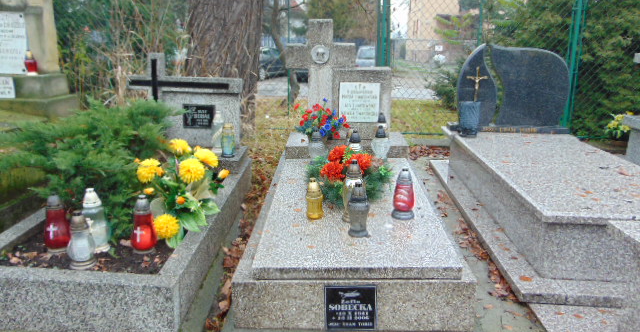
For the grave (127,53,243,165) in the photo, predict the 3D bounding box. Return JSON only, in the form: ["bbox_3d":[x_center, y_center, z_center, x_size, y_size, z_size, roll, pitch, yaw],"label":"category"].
[{"bbox_3d":[-0.987,-0.436,3.459,0.847,0.798,0.266,1,17,1],"label":"grave"}]

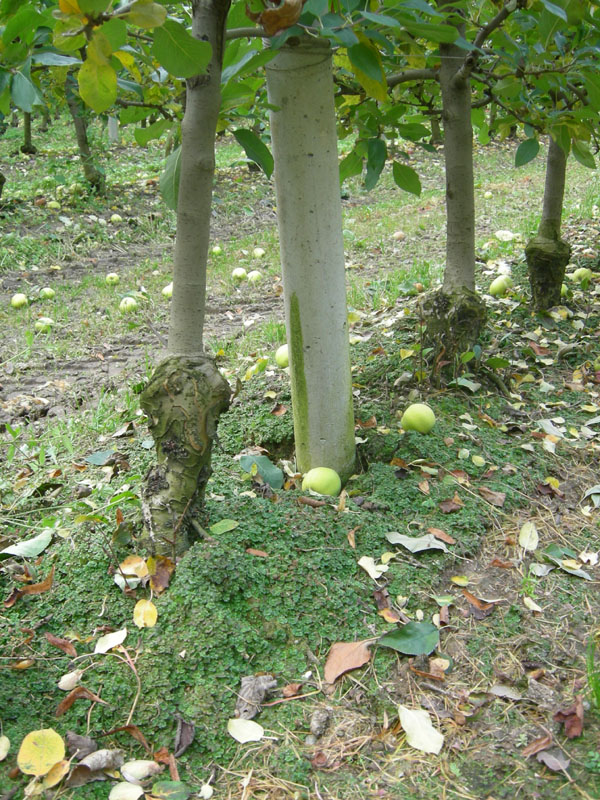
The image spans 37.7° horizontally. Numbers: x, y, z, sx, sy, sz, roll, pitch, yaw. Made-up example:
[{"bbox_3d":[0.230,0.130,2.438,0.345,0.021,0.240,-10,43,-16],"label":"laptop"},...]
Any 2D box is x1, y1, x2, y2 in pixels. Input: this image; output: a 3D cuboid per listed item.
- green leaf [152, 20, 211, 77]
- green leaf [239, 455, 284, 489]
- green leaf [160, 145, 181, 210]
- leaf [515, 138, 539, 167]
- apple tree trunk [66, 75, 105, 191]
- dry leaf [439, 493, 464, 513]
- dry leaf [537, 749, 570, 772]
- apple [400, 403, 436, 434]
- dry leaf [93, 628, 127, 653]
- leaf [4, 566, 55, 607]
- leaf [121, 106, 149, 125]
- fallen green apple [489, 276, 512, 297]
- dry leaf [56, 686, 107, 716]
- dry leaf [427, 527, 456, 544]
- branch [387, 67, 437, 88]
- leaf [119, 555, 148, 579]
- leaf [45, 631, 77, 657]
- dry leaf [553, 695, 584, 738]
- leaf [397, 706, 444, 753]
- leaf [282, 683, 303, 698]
[{"bbox_3d":[-0.144,-0.428,1.070,0.083,0.056,0.014,40,12,-20],"label":"green leaf"},{"bbox_3d":[-0.075,0.142,1.740,0.099,0.015,0.047,33,59,21],"label":"green leaf"},{"bbox_3d":[-0.193,-0.340,1.340,0.042,0.098,0.022,5,21,14],"label":"green leaf"},{"bbox_3d":[0.605,-0.661,2.350,0.050,0.093,0.017,35,4,4],"label":"leaf"},{"bbox_3d":[-1.487,-1.847,6.069,0.120,0.820,0.120,-10,20,0],"label":"apple tree trunk"},{"bbox_3d":[0.283,0.195,1.650,0.043,0.015,0.038,-5,38,-1],"label":"dry leaf"},{"bbox_3d":[0.312,0.443,1.080,0.039,0.013,0.028,12,32,27],"label":"dry leaf"},{"bbox_3d":[0.263,0.042,1.950,0.074,0.070,0.074,0,20,0],"label":"apple"},{"bbox_3d":[-0.260,0.330,1.203,0.025,0.012,0.053,28,42,30],"label":"dry leaf"},{"bbox_3d":[-0.428,0.297,1.390,0.080,0.025,0.030,-22,42,-36],"label":"leaf"},{"bbox_3d":[-0.270,-0.470,1.450,0.062,0.014,0.045,-18,52,-21],"label":"leaf"},{"bbox_3d":[0.598,-0.335,2.600,0.074,0.070,0.074,0,21,0],"label":"fallen green apple"},{"bbox_3d":[-0.291,0.402,1.170,0.066,0.022,0.040,0,18,0],"label":"dry leaf"},{"bbox_3d":[0.246,0.236,1.529,0.054,0.012,0.017,24,43,35],"label":"dry leaf"},{"bbox_3d":[0.232,-0.671,1.830,0.108,0.036,0.032,6,21,-2],"label":"branch"},{"bbox_3d":[-0.258,0.259,1.366,0.045,0.012,0.038,1,37,-3],"label":"leaf"},{"bbox_3d":[-0.346,0.354,1.270,0.022,0.014,0.075,-17,25,-42],"label":"leaf"},{"bbox_3d":[0.307,0.360,1.000,0.036,0.028,0.048,0,21,0],"label":"dry leaf"},{"bbox_3d":[0.153,0.423,1.129,0.044,0.012,0.083,-18,35,-22],"label":"leaf"},{"bbox_3d":[-0.008,0.383,1.158,0.026,0.012,0.017,-9,33,-12],"label":"leaf"}]

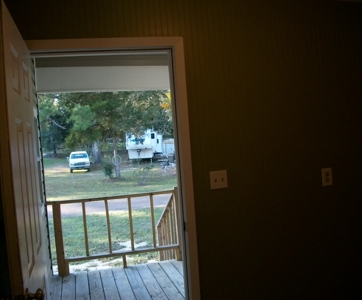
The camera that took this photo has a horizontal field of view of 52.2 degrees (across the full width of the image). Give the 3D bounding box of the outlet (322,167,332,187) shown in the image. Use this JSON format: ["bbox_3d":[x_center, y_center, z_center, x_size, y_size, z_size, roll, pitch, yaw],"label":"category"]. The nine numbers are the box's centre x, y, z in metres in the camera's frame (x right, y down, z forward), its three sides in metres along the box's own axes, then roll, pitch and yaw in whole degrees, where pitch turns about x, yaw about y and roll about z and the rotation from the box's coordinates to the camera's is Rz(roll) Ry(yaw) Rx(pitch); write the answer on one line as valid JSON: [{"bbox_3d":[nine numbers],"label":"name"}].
[{"bbox_3d":[0.978,0.180,2.470,0.070,0.115,0.010,-4,2,-10],"label":"outlet"}]

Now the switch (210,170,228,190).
[{"bbox_3d":[0.240,0.188,2.355,0.116,0.115,0.018,-4,2,-10],"label":"switch"}]

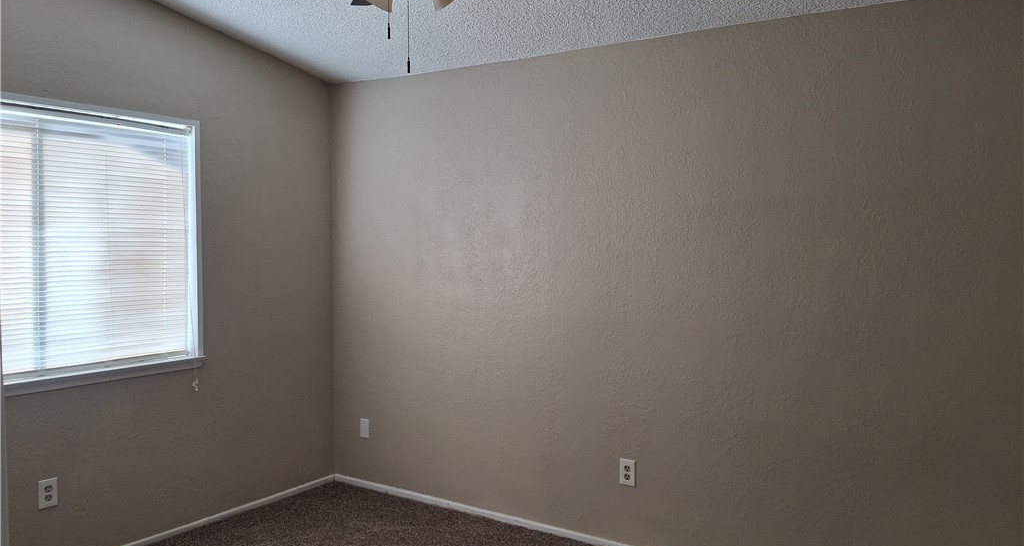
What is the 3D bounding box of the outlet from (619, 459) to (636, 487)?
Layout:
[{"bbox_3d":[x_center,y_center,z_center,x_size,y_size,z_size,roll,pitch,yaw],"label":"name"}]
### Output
[{"bbox_3d":[0.548,0.945,3.509,0.075,0.120,0.010,2,3,33],"label":"outlet"}]

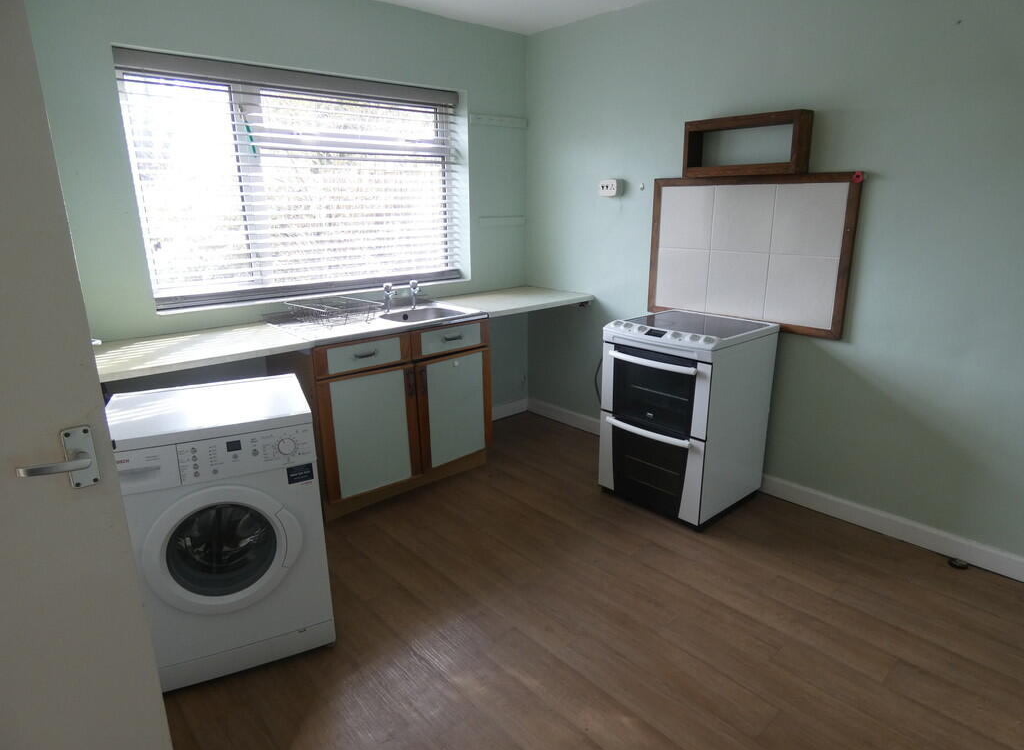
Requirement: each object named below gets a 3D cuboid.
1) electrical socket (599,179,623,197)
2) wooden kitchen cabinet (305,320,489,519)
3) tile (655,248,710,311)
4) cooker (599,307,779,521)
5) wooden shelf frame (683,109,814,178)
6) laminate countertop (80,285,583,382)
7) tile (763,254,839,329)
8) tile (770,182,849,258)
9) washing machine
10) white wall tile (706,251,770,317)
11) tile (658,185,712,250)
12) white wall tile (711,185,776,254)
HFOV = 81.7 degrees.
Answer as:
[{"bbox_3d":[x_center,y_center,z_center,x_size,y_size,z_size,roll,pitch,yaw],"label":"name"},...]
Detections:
[{"bbox_3d":[0.570,-1.067,3.383,0.058,0.090,0.120,-14,21,-40],"label":"electrical socket"},{"bbox_3d":[-0.662,0.153,3.172,1.002,0.856,0.559,-14,21,-40],"label":"wooden kitchen cabinet"},{"bbox_3d":[0.917,-0.513,3.174,0.012,0.311,0.309,-14,21,-40],"label":"tile"},{"bbox_3d":[0.847,0.186,2.949,0.606,0.886,0.600,-14,21,-39],"label":"cooker"},{"bbox_3d":[1.075,-1.053,2.738,0.144,0.255,0.539,-14,21,-40],"label":"wooden shelf frame"},{"bbox_3d":[-0.690,-0.279,3.018,2.709,0.029,0.607,-14,21,-40],"label":"laminate countertop"},{"bbox_3d":[1.332,-0.391,2.732,0.012,0.311,0.308,-14,21,-40],"label":"tile"},{"bbox_3d":[1.329,-0.692,2.646,0.012,0.310,0.308,-14,21,-40],"label":"tile"},{"bbox_3d":[-0.966,0.498,2.002,0.586,0.842,0.531,-8,17,-23],"label":"washing machine"},{"bbox_3d":[1.125,-0.452,2.953,0.012,0.311,0.309,-14,21,-40],"label":"white wall tile"},{"bbox_3d":[0.914,-0.814,3.088,0.012,0.310,0.309,-14,21,-40],"label":"tile"},{"bbox_3d":[1.121,-0.753,2.867,0.012,0.310,0.309,-14,21,-40],"label":"white wall tile"}]

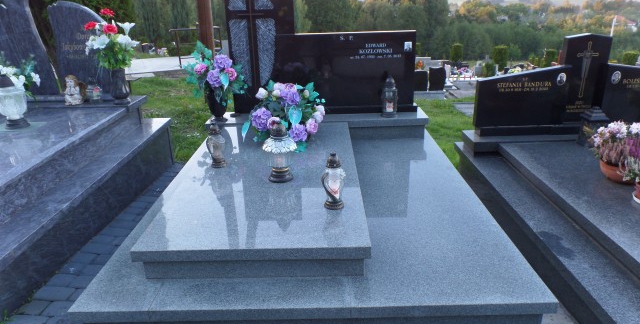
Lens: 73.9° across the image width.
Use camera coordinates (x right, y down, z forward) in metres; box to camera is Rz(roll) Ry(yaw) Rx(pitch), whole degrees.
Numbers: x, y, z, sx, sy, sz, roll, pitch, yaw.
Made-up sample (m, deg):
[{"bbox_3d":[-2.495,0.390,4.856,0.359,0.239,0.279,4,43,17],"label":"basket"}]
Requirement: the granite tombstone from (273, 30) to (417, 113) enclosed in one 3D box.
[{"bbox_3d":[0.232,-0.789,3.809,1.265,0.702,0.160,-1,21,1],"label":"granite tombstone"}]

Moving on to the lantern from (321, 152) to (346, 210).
[{"bbox_3d":[0.073,0.090,2.189,0.126,0.298,0.120,-1,21,1],"label":"lantern"}]

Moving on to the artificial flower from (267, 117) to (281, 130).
[{"bbox_3d":[-0.333,-0.277,3.061,0.095,0.090,0.080,6,23,18],"label":"artificial flower"}]

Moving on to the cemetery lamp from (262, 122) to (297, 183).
[{"bbox_3d":[-0.243,-0.068,2.536,0.206,0.357,0.206,-1,21,1],"label":"cemetery lamp"}]

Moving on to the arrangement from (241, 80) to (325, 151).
[{"bbox_3d":[-0.275,-0.372,3.198,0.600,0.450,0.460,-1,21,1],"label":"arrangement"}]

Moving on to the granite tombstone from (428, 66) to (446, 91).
[{"bbox_3d":[2.770,-1.964,10.000,0.400,0.580,0.100,-1,21,1],"label":"granite tombstone"}]

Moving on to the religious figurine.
[{"bbox_3d":[-2.238,-0.661,3.863,0.155,0.270,0.150,-1,21,1],"label":"religious figurine"}]

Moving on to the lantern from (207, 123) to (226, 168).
[{"bbox_3d":[-0.672,-0.112,2.774,0.121,0.288,0.115,-1,21,1],"label":"lantern"}]

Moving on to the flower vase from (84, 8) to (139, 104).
[{"bbox_3d":[-1.828,-0.917,3.731,0.400,0.820,0.360,-1,21,1],"label":"flower vase"}]

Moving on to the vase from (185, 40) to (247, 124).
[{"bbox_3d":[-0.902,-0.682,3.673,0.500,0.650,0.400,-1,21,1],"label":"vase"}]

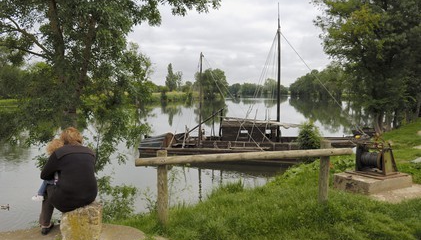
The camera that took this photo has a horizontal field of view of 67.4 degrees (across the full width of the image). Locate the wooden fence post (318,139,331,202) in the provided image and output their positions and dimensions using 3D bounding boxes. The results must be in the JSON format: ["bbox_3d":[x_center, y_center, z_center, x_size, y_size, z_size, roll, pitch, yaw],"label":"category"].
[{"bbox_3d":[1.619,0.730,4.472,0.120,0.890,0.120,-2,5,-19],"label":"wooden fence post"}]

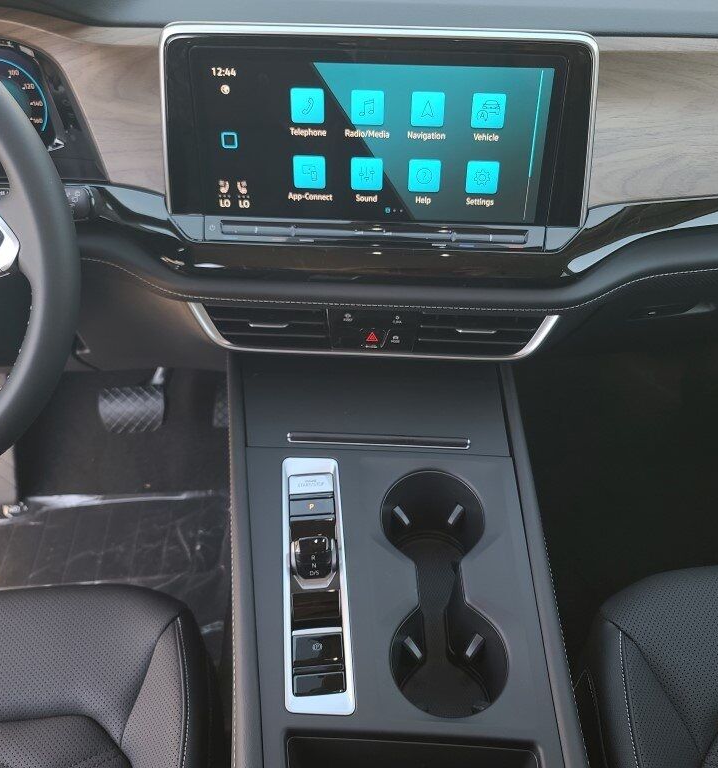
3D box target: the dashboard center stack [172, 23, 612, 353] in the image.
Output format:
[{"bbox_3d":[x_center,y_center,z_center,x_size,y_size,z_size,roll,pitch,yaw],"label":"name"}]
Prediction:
[{"bbox_3d":[0.018,-0.156,0.642,0.330,0.275,0.115,1,37,2],"label":"dashboard center stack"}]

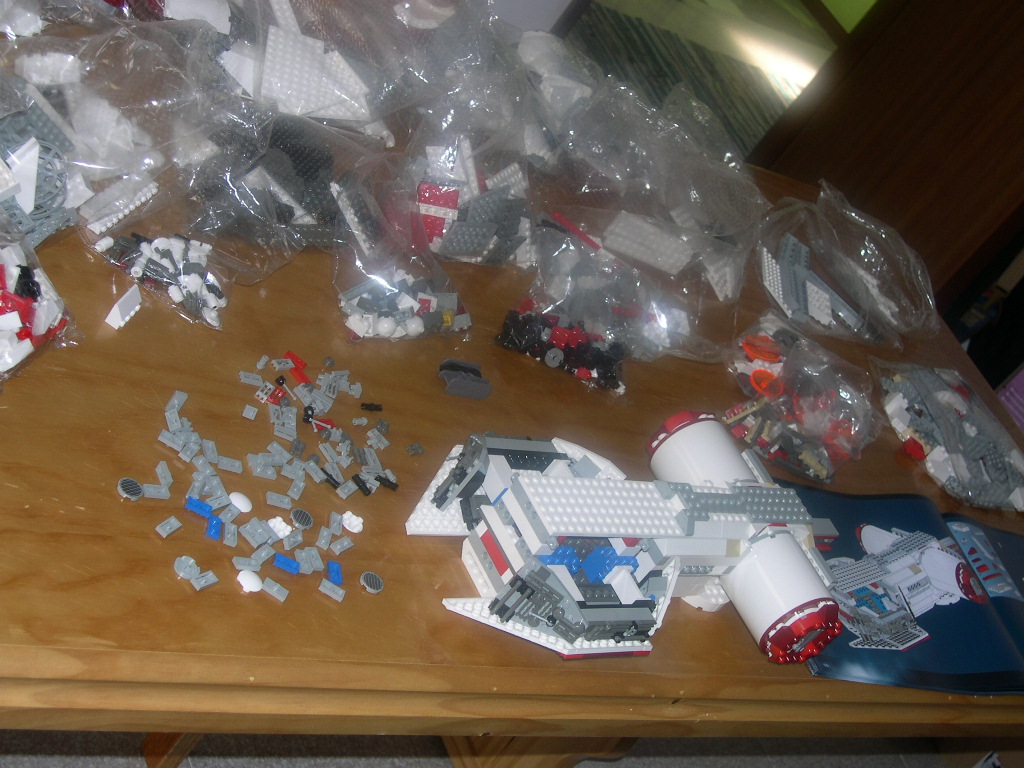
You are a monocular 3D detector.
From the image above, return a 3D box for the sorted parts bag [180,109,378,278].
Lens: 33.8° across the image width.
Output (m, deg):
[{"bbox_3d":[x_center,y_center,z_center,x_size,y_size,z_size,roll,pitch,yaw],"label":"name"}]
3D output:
[{"bbox_3d":[-0.170,-0.144,1.260,0.165,0.065,0.160,6,44,-43],"label":"sorted parts bag"}]

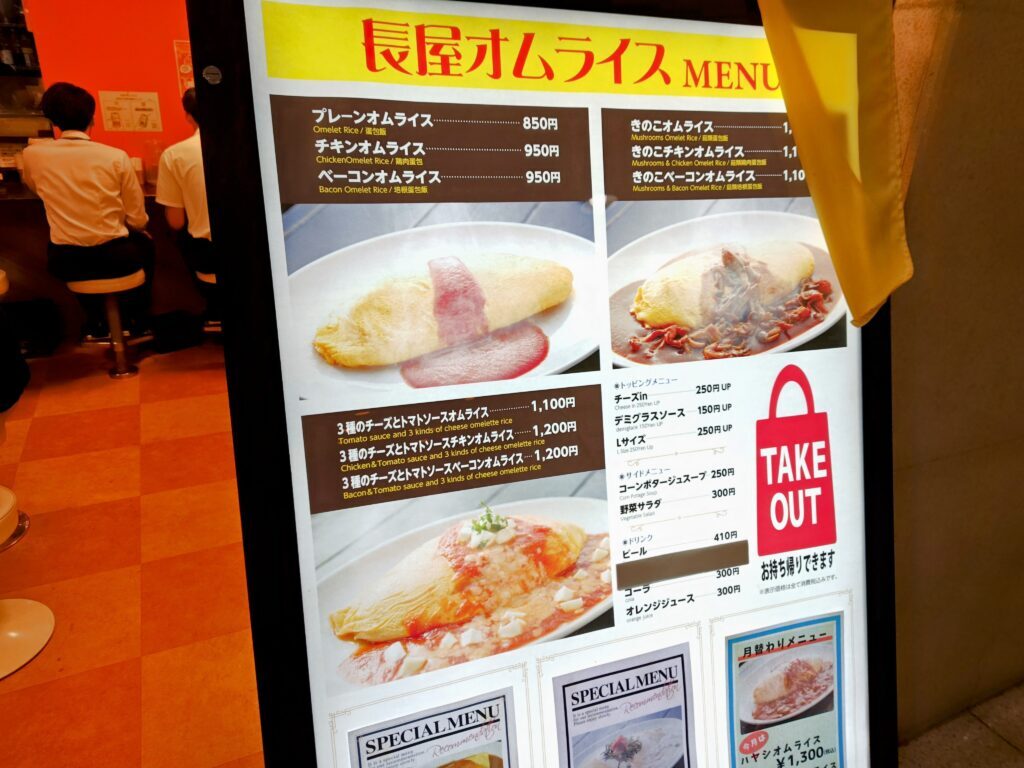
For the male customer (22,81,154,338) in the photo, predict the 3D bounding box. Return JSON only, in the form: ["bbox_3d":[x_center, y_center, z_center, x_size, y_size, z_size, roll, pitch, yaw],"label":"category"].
[{"bbox_3d":[-2.171,-0.818,3.542,0.540,1.380,0.630,-8,26,-26],"label":"male customer"}]

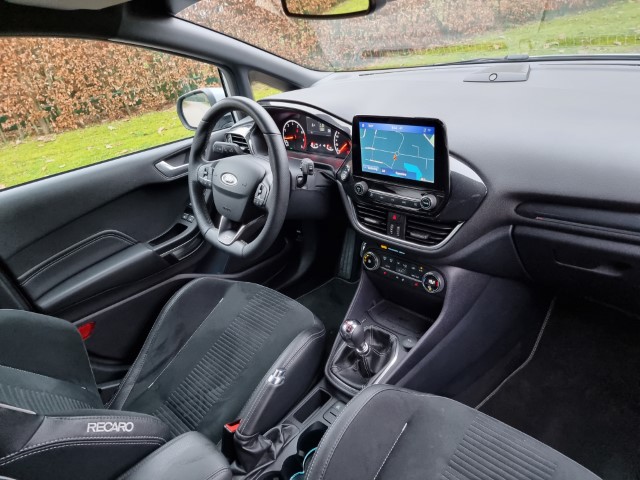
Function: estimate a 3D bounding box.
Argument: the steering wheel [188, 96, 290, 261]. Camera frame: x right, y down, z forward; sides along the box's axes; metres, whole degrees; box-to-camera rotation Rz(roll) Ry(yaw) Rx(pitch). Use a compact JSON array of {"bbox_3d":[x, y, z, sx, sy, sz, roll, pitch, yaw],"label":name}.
[{"bbox_3d":[-0.181,-0.146,1.051,0.370,0.363,0.100,20,19,41],"label":"steering wheel"}]

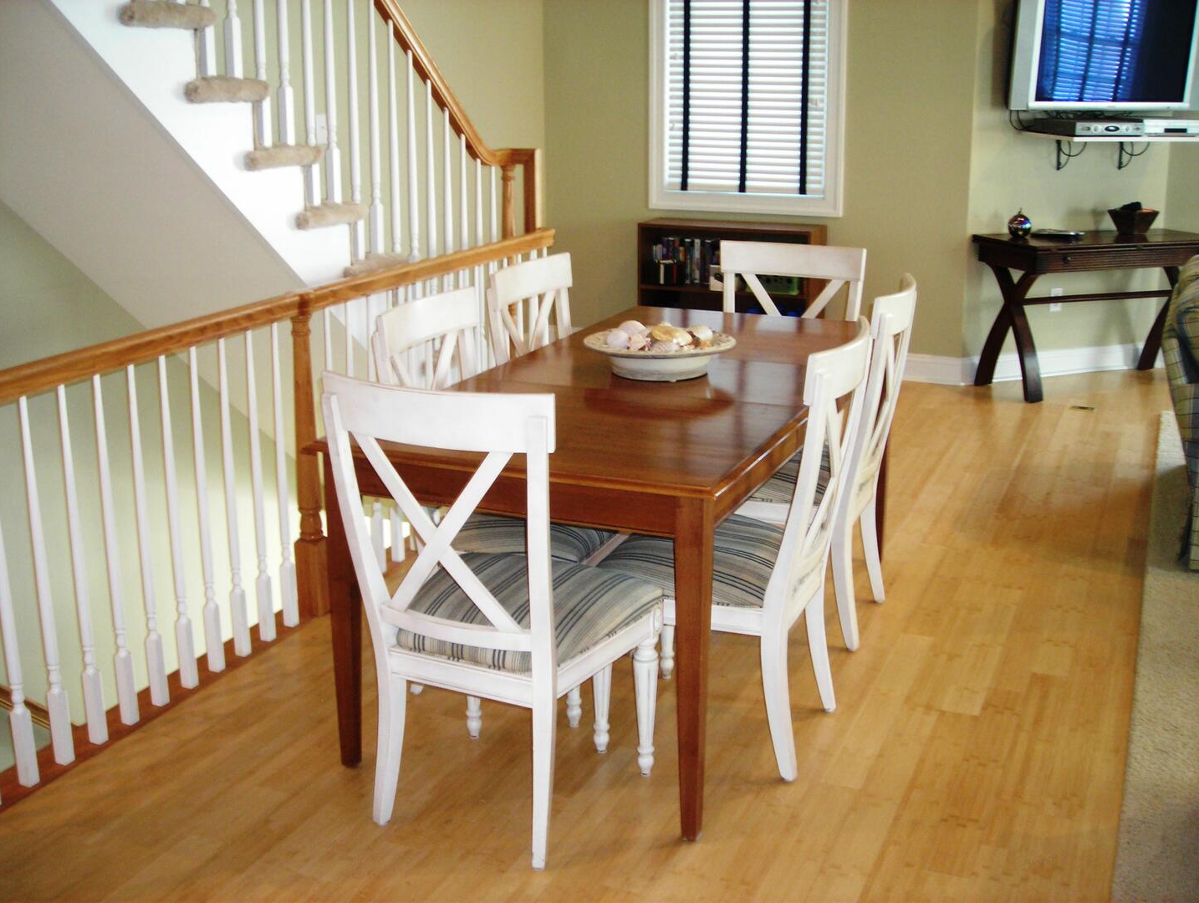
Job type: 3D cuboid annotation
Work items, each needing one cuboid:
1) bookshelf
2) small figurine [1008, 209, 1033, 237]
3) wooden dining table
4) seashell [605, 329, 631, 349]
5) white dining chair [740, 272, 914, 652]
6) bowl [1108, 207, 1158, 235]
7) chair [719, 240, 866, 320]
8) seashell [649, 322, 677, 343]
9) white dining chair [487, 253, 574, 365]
[{"bbox_3d":[0.699,-0.809,7.062,0.960,0.790,0.340,8,17,27],"label":"bookshelf"},{"bbox_3d":[2.128,-1.154,6.672,0.117,0.143,0.117,6,16,22],"label":"small figurine"},{"bbox_3d":[0.171,0.155,3.592,0.917,0.760,1.965,6,16,22],"label":"wooden dining table"},{"bbox_3d":[0.049,-0.293,3.450,0.060,0.050,0.055,6,16,22],"label":"seashell"},{"bbox_3d":[0.587,0.008,3.726,0.550,0.970,0.500,6,16,21],"label":"white dining chair"},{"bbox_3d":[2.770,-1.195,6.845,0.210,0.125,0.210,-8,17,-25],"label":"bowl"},{"bbox_3d":[0.559,-0.187,4.442,0.500,0.970,0.550,7,17,25],"label":"chair"},{"bbox_3d":[0.171,-0.313,3.500,0.080,0.050,0.060,6,16,22],"label":"seashell"},{"bbox_3d":[-0.003,-0.091,4.099,0.550,0.970,0.500,6,17,23],"label":"white dining chair"}]

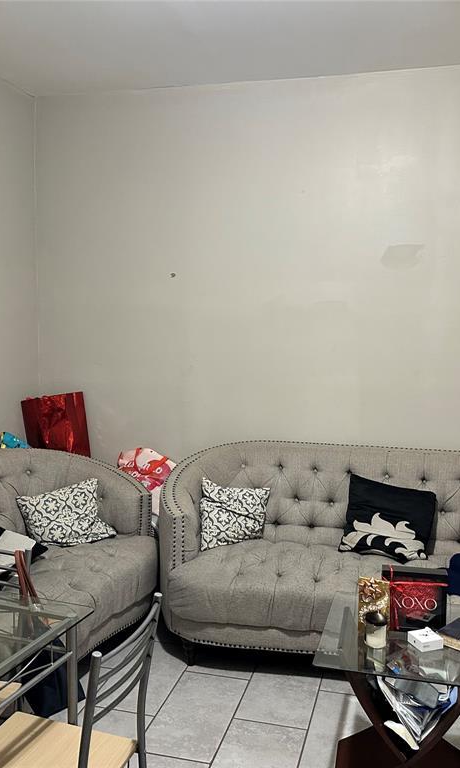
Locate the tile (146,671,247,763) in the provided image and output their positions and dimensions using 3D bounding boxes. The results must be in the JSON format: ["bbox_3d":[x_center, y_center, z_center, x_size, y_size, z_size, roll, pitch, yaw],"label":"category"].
[{"bbox_3d":[-0.135,1.336,2.896,0.305,0.010,0.607,2,6,15],"label":"tile"}]

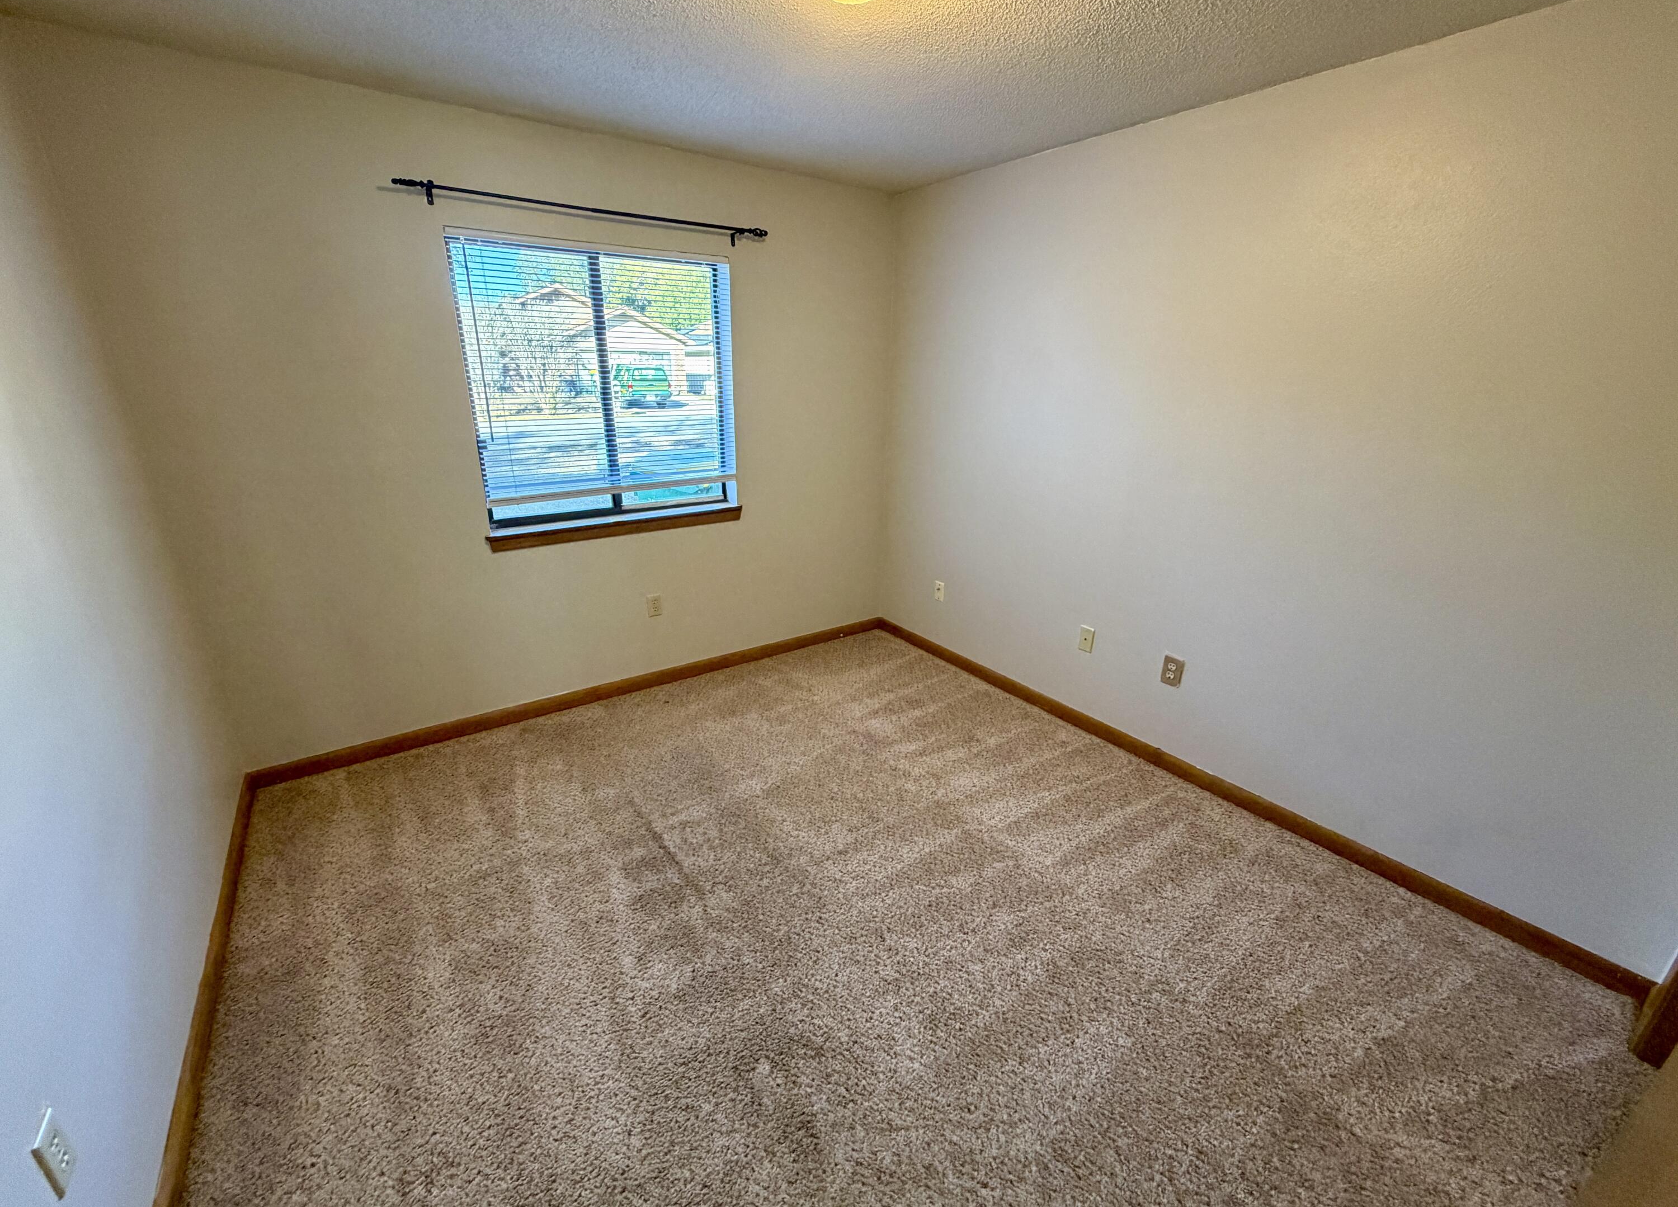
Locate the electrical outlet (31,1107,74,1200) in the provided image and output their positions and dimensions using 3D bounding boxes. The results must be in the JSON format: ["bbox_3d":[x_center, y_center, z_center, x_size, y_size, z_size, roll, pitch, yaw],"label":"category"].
[{"bbox_3d":[-1.172,0.825,1.018,0.008,0.115,0.070,-12,23,-33],"label":"electrical outlet"}]

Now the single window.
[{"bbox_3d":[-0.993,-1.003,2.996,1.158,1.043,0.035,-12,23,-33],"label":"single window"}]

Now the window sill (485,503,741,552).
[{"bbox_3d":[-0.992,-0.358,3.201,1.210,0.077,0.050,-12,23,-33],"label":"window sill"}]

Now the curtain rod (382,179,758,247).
[{"bbox_3d":[-0.943,-1.563,2.749,1.468,0.075,0.096,-12,23,-33],"label":"curtain rod"}]

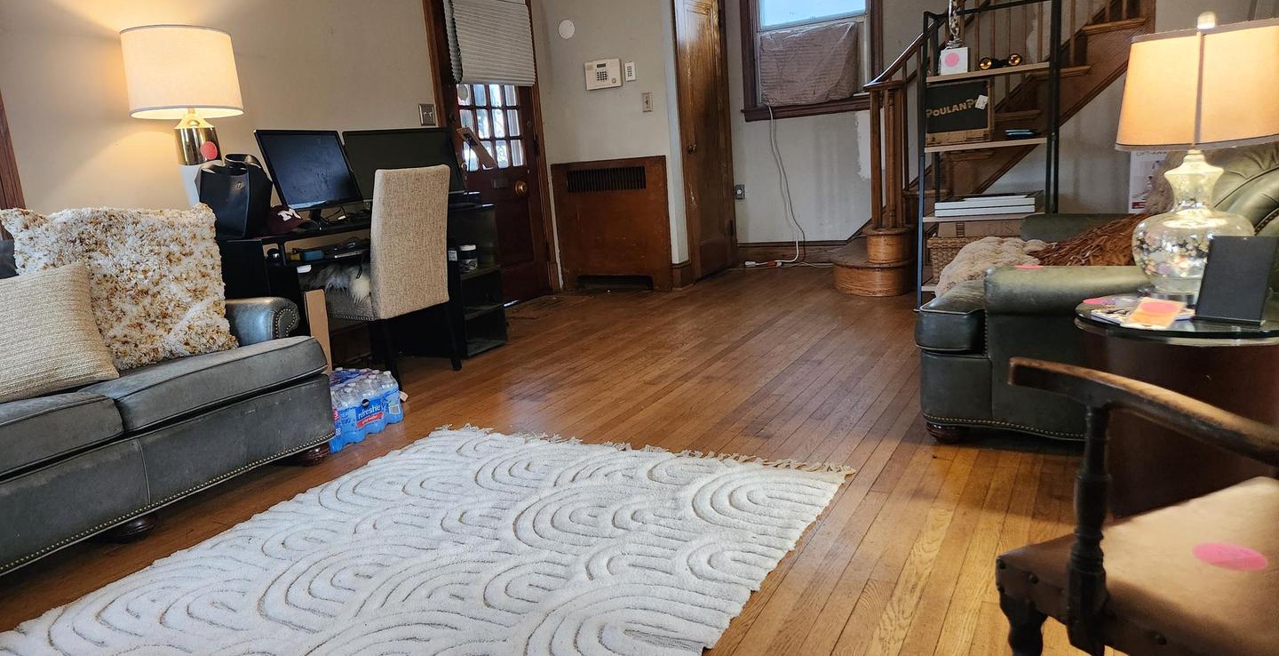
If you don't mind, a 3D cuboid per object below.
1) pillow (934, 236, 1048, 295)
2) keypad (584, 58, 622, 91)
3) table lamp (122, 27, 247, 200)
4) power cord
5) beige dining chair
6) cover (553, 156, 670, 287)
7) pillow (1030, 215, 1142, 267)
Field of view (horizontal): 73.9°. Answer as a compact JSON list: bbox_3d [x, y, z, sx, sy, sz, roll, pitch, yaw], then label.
[{"bbox_3d":[1.194,-0.227,2.736,0.420,0.160,0.450,2,13,29],"label":"pillow"},{"bbox_3d":[-0.243,-1.713,5.752,0.270,0.185,0.045,2,13,29],"label":"keypad"},{"bbox_3d":[-1.731,-0.732,3.294,0.430,0.800,0.430,2,13,29],"label":"table lamp"},{"bbox_3d":[1.072,-1.051,6.377,0.670,1.210,0.090,2,13,29],"label":"power cord"},{"bbox_3d":[-1.157,-0.226,3.872,0.610,0.965,0.460,2,13,29],"label":"beige dining chair"},{"bbox_3d":[-0.186,-0.721,6.008,0.910,0.915,0.080,2,13,29],"label":"cover"},{"bbox_3d":[1.472,-0.252,2.653,0.460,0.160,0.450,-24,0,31],"label":"pillow"}]

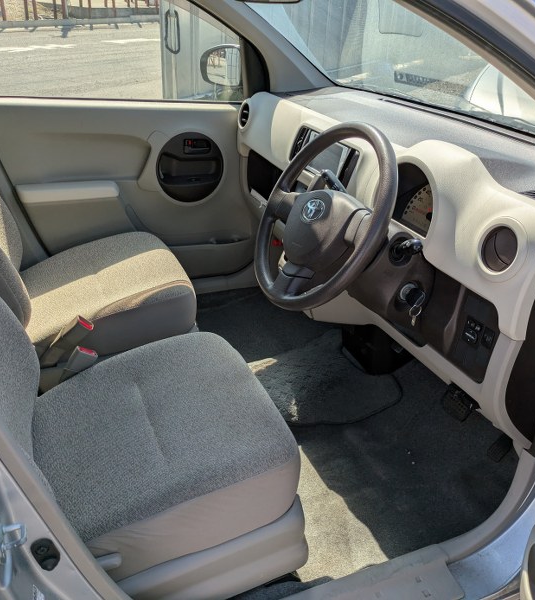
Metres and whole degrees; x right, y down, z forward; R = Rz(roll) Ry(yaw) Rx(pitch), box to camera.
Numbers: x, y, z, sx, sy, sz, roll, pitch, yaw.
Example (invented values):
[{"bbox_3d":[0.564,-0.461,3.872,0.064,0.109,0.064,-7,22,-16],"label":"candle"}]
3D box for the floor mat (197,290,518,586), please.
[{"bbox_3d":[0.106,0.216,1.752,0.670,0.140,1.290,-10,30,-21],"label":"floor mat"}]

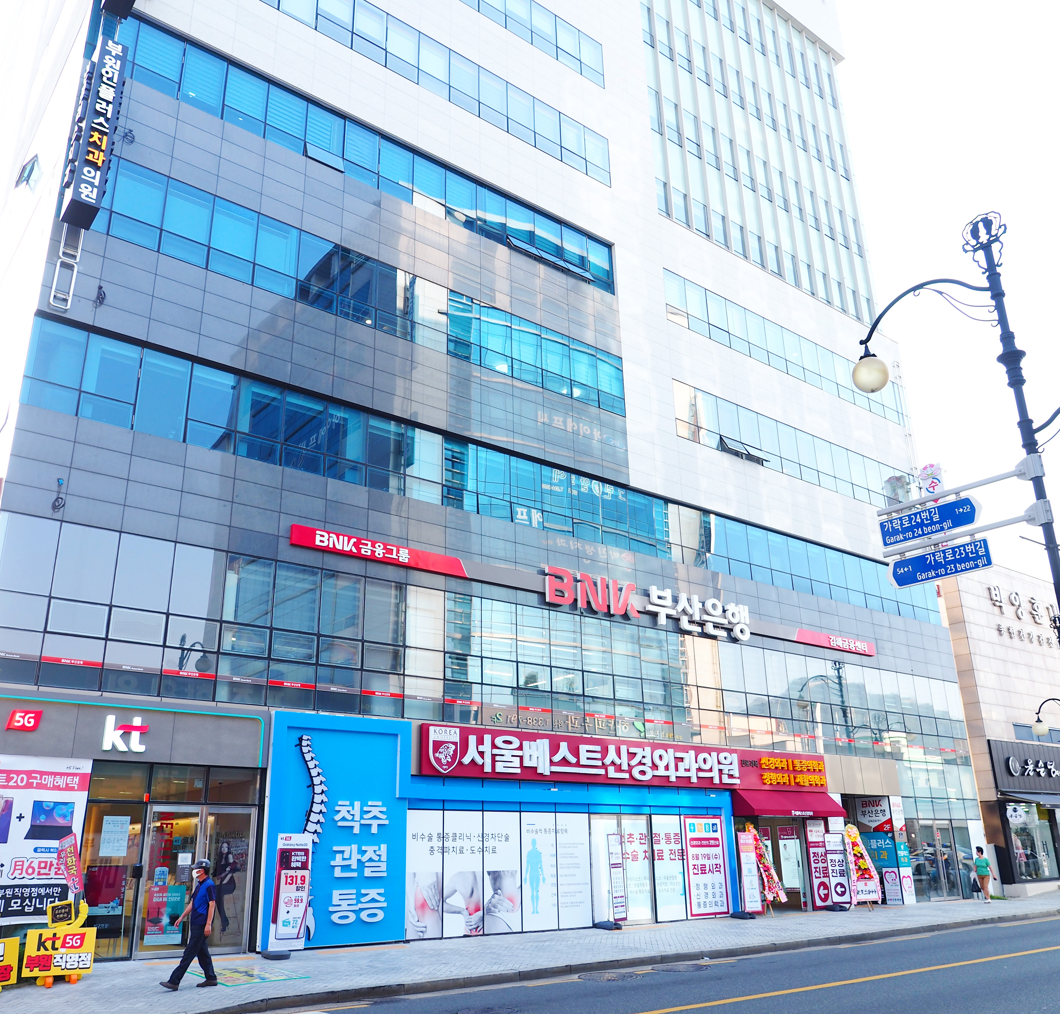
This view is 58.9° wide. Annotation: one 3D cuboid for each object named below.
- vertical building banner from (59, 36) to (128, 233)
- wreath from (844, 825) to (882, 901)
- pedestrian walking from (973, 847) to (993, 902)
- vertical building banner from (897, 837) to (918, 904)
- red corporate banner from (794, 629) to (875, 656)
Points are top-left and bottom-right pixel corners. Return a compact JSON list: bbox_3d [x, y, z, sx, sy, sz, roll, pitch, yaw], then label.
[{"bbox_3d":[-8.711,-7.544,18.778,0.572,4.080,0.804,14,-26,-35],"label":"vertical building banner"},{"bbox_3d":[9.422,10.191,26.655,0.850,2.151,0.550,2,-21,-8],"label":"wreath"},{"bbox_3d":[14.120,11.469,29.301,0.520,1.620,0.360,-17,-26,34],"label":"pedestrian walking"},{"bbox_3d":[11.597,11.193,28.892,0.716,1.926,0.060,14,-26,-35],"label":"vertical building banner"},{"bbox_3d":[9.807,4.386,30.131,4.313,0.540,0.150,14,-26,-35],"label":"red corporate banner"}]

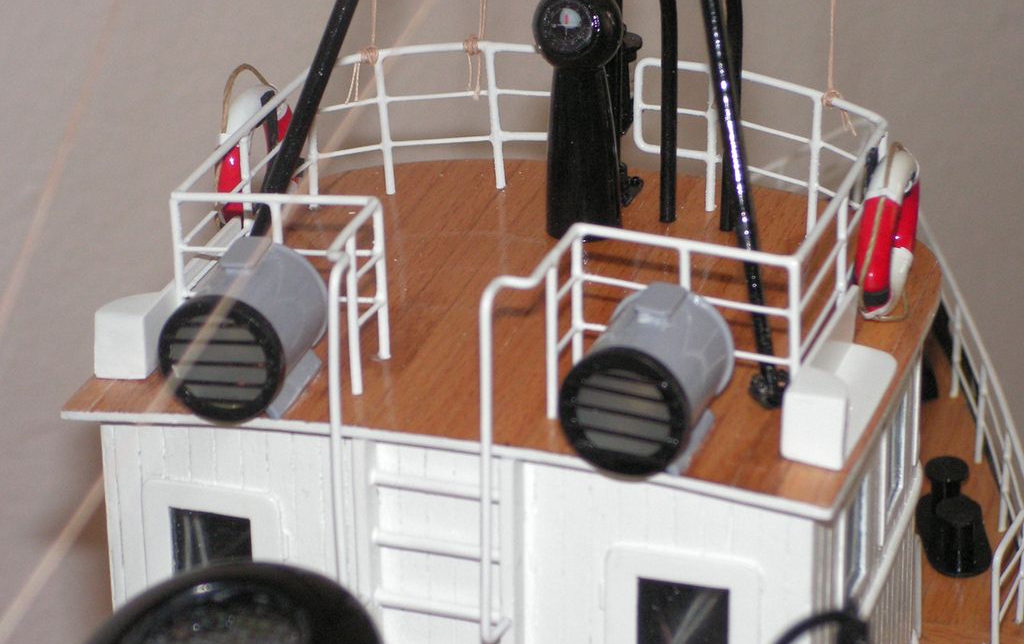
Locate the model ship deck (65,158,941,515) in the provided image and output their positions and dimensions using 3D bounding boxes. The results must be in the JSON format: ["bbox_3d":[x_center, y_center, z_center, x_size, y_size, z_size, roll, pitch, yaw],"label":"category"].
[{"bbox_3d":[0.006,-0.004,0.664,0.166,0.010,0.150,7,25,15],"label":"model ship deck"}]

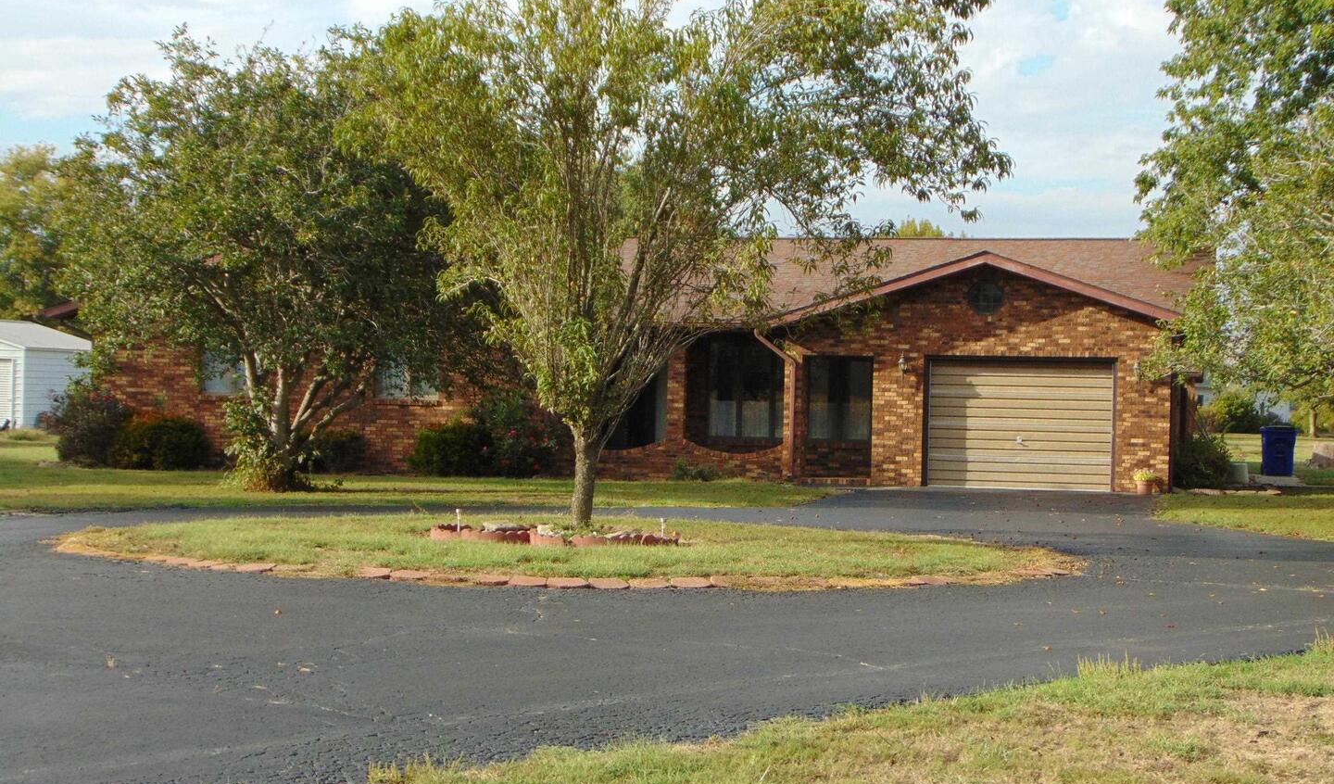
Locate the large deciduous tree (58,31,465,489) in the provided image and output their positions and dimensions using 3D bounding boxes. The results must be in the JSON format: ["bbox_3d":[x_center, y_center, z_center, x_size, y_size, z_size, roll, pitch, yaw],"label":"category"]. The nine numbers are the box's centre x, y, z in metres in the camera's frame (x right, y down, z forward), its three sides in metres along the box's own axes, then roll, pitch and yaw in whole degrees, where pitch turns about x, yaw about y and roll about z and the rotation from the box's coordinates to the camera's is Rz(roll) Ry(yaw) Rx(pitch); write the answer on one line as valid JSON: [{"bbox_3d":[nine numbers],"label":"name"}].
[{"bbox_3d":[-5.823,-1.931,33.600,6.100,6.650,5.900,1,0,12],"label":"large deciduous tree"}]

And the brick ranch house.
[{"bbox_3d":[0.298,-0.804,46.593,20.750,4.740,14.150,1,0,12],"label":"brick ranch house"}]

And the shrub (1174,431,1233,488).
[{"bbox_3d":[9.578,1.201,41.300,1.100,1.020,1.100,1,0,12],"label":"shrub"}]

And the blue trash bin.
[{"bbox_3d":[12.753,1.227,48.200,0.680,1.080,0.760,1,0,-2],"label":"blue trash bin"}]

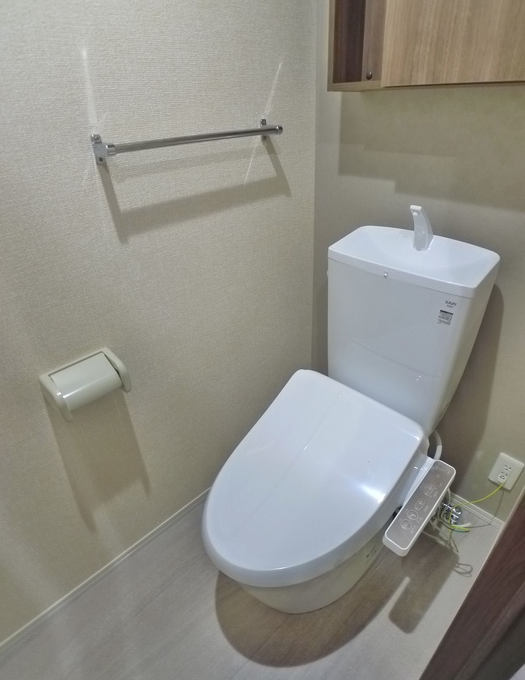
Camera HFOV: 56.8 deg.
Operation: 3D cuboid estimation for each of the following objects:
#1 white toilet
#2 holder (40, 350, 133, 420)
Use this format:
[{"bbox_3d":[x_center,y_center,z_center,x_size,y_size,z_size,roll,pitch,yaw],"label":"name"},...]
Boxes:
[{"bbox_3d":[0.189,0.221,1.175,0.456,0.936,0.813,24,38,38],"label":"white toilet"},{"bbox_3d":[-0.376,0.100,1.056,0.095,0.086,0.164,24,38,38],"label":"holder"}]

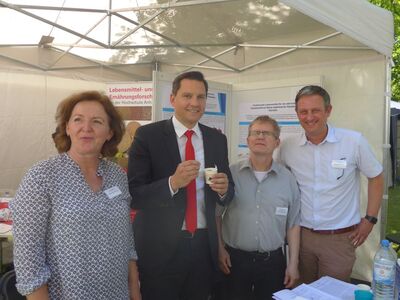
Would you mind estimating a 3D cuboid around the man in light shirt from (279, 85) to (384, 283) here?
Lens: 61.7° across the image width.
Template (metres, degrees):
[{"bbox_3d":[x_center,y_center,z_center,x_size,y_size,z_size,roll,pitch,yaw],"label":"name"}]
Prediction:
[{"bbox_3d":[0.675,0.545,1.860,0.600,1.800,0.380,3,3,30],"label":"man in light shirt"}]

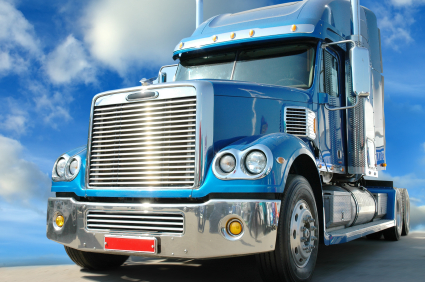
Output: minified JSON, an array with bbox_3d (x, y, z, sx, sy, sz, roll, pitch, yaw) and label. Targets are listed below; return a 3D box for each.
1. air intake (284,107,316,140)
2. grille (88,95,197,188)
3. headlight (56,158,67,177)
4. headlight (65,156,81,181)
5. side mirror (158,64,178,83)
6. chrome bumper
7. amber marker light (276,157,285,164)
[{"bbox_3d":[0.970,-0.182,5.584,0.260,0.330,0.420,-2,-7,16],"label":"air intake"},{"bbox_3d":[-0.638,0.023,4.572,1.130,0.790,0.090,-3,-7,28],"label":"grille"},{"bbox_3d":[-1.528,0.275,5.154,0.170,0.185,0.080,-4,-8,34],"label":"headlight"},{"bbox_3d":[-1.366,0.266,5.023,0.175,0.220,0.090,-4,-8,32],"label":"headlight"},{"bbox_3d":[-0.646,-0.750,7.365,0.340,0.640,0.200,-4,-8,34],"label":"side mirror"},{"bbox_3d":[-0.635,0.755,4.503,2.500,0.490,0.290,-3,-7,28],"label":"chrome bumper"},{"bbox_3d":[0.584,0.167,4.320,0.085,0.060,0.040,3,-7,-22],"label":"amber marker light"}]

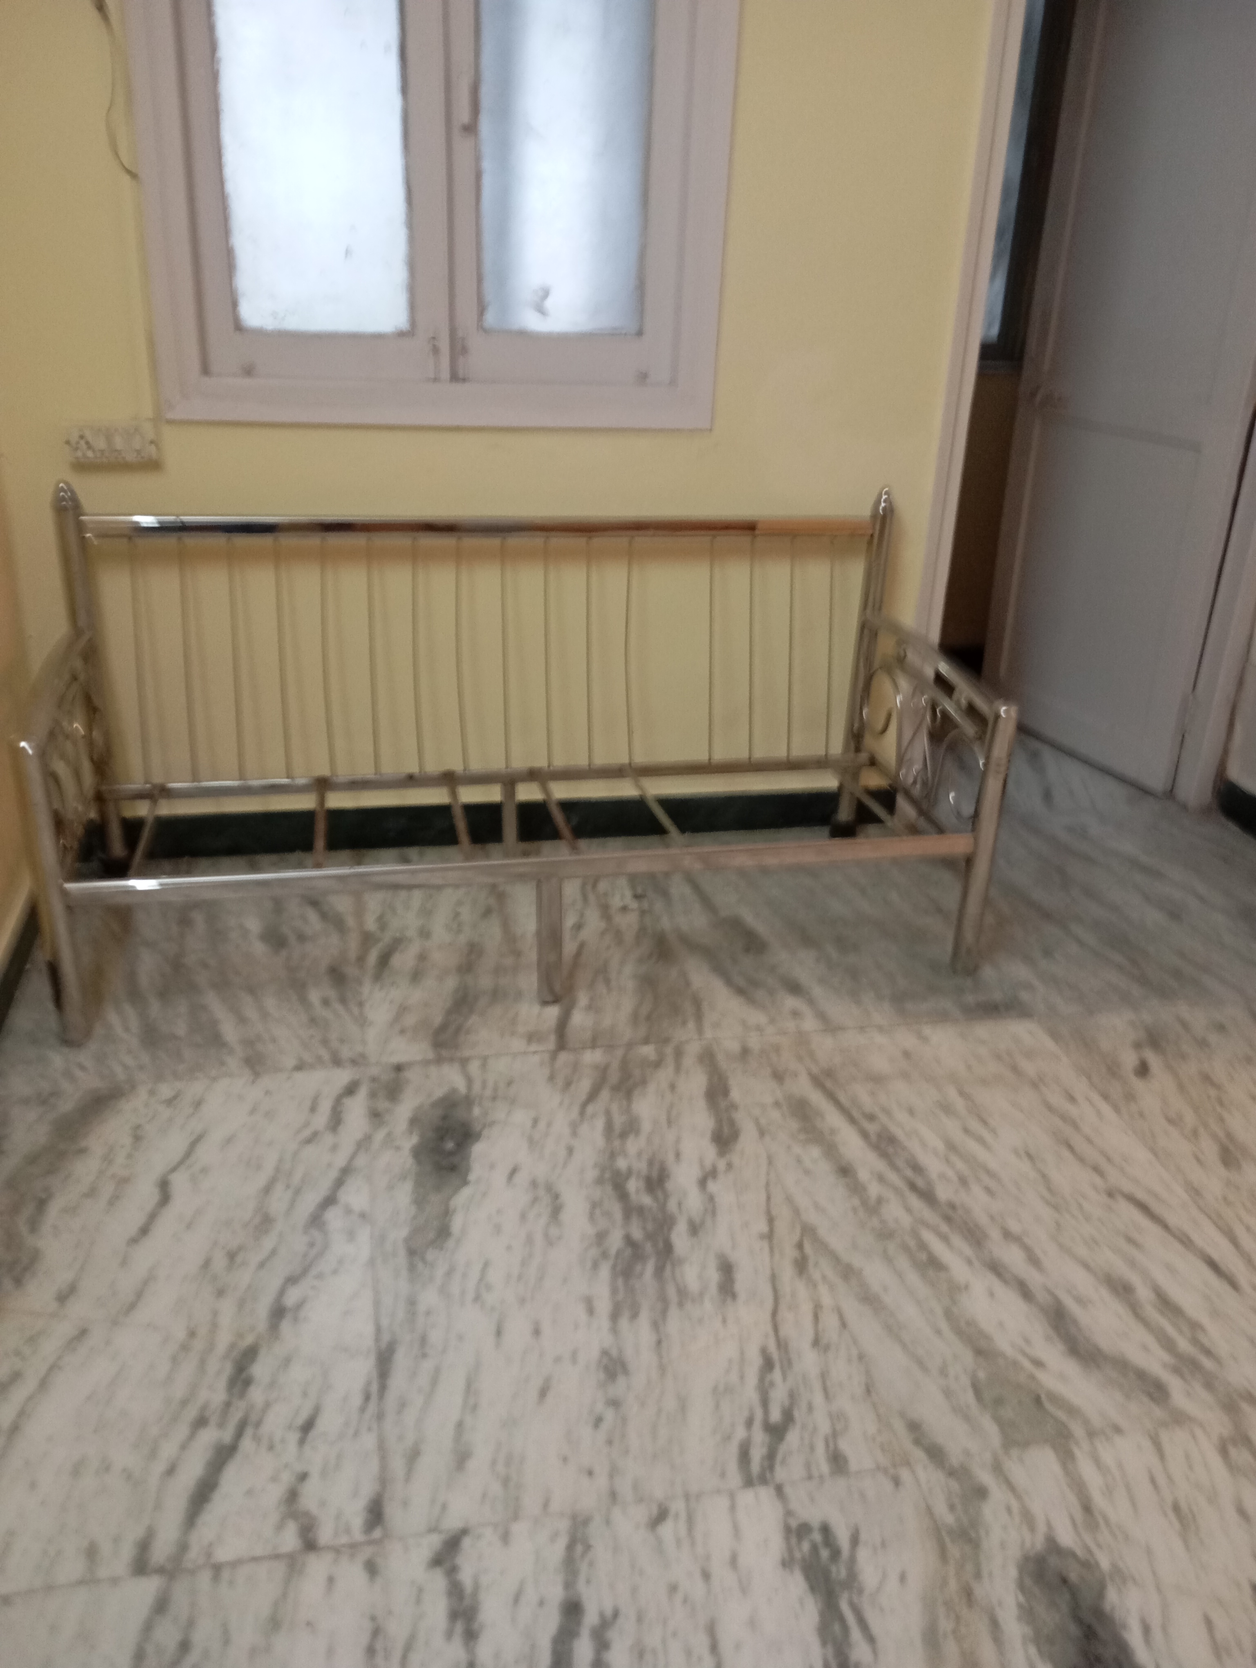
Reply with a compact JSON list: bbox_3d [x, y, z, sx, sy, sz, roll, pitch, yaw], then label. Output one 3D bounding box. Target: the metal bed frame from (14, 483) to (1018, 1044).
[{"bbox_3d":[-0.217,-0.224,2.884,1.869,0.900,0.764,-3,24,-13],"label":"metal bed frame"}]

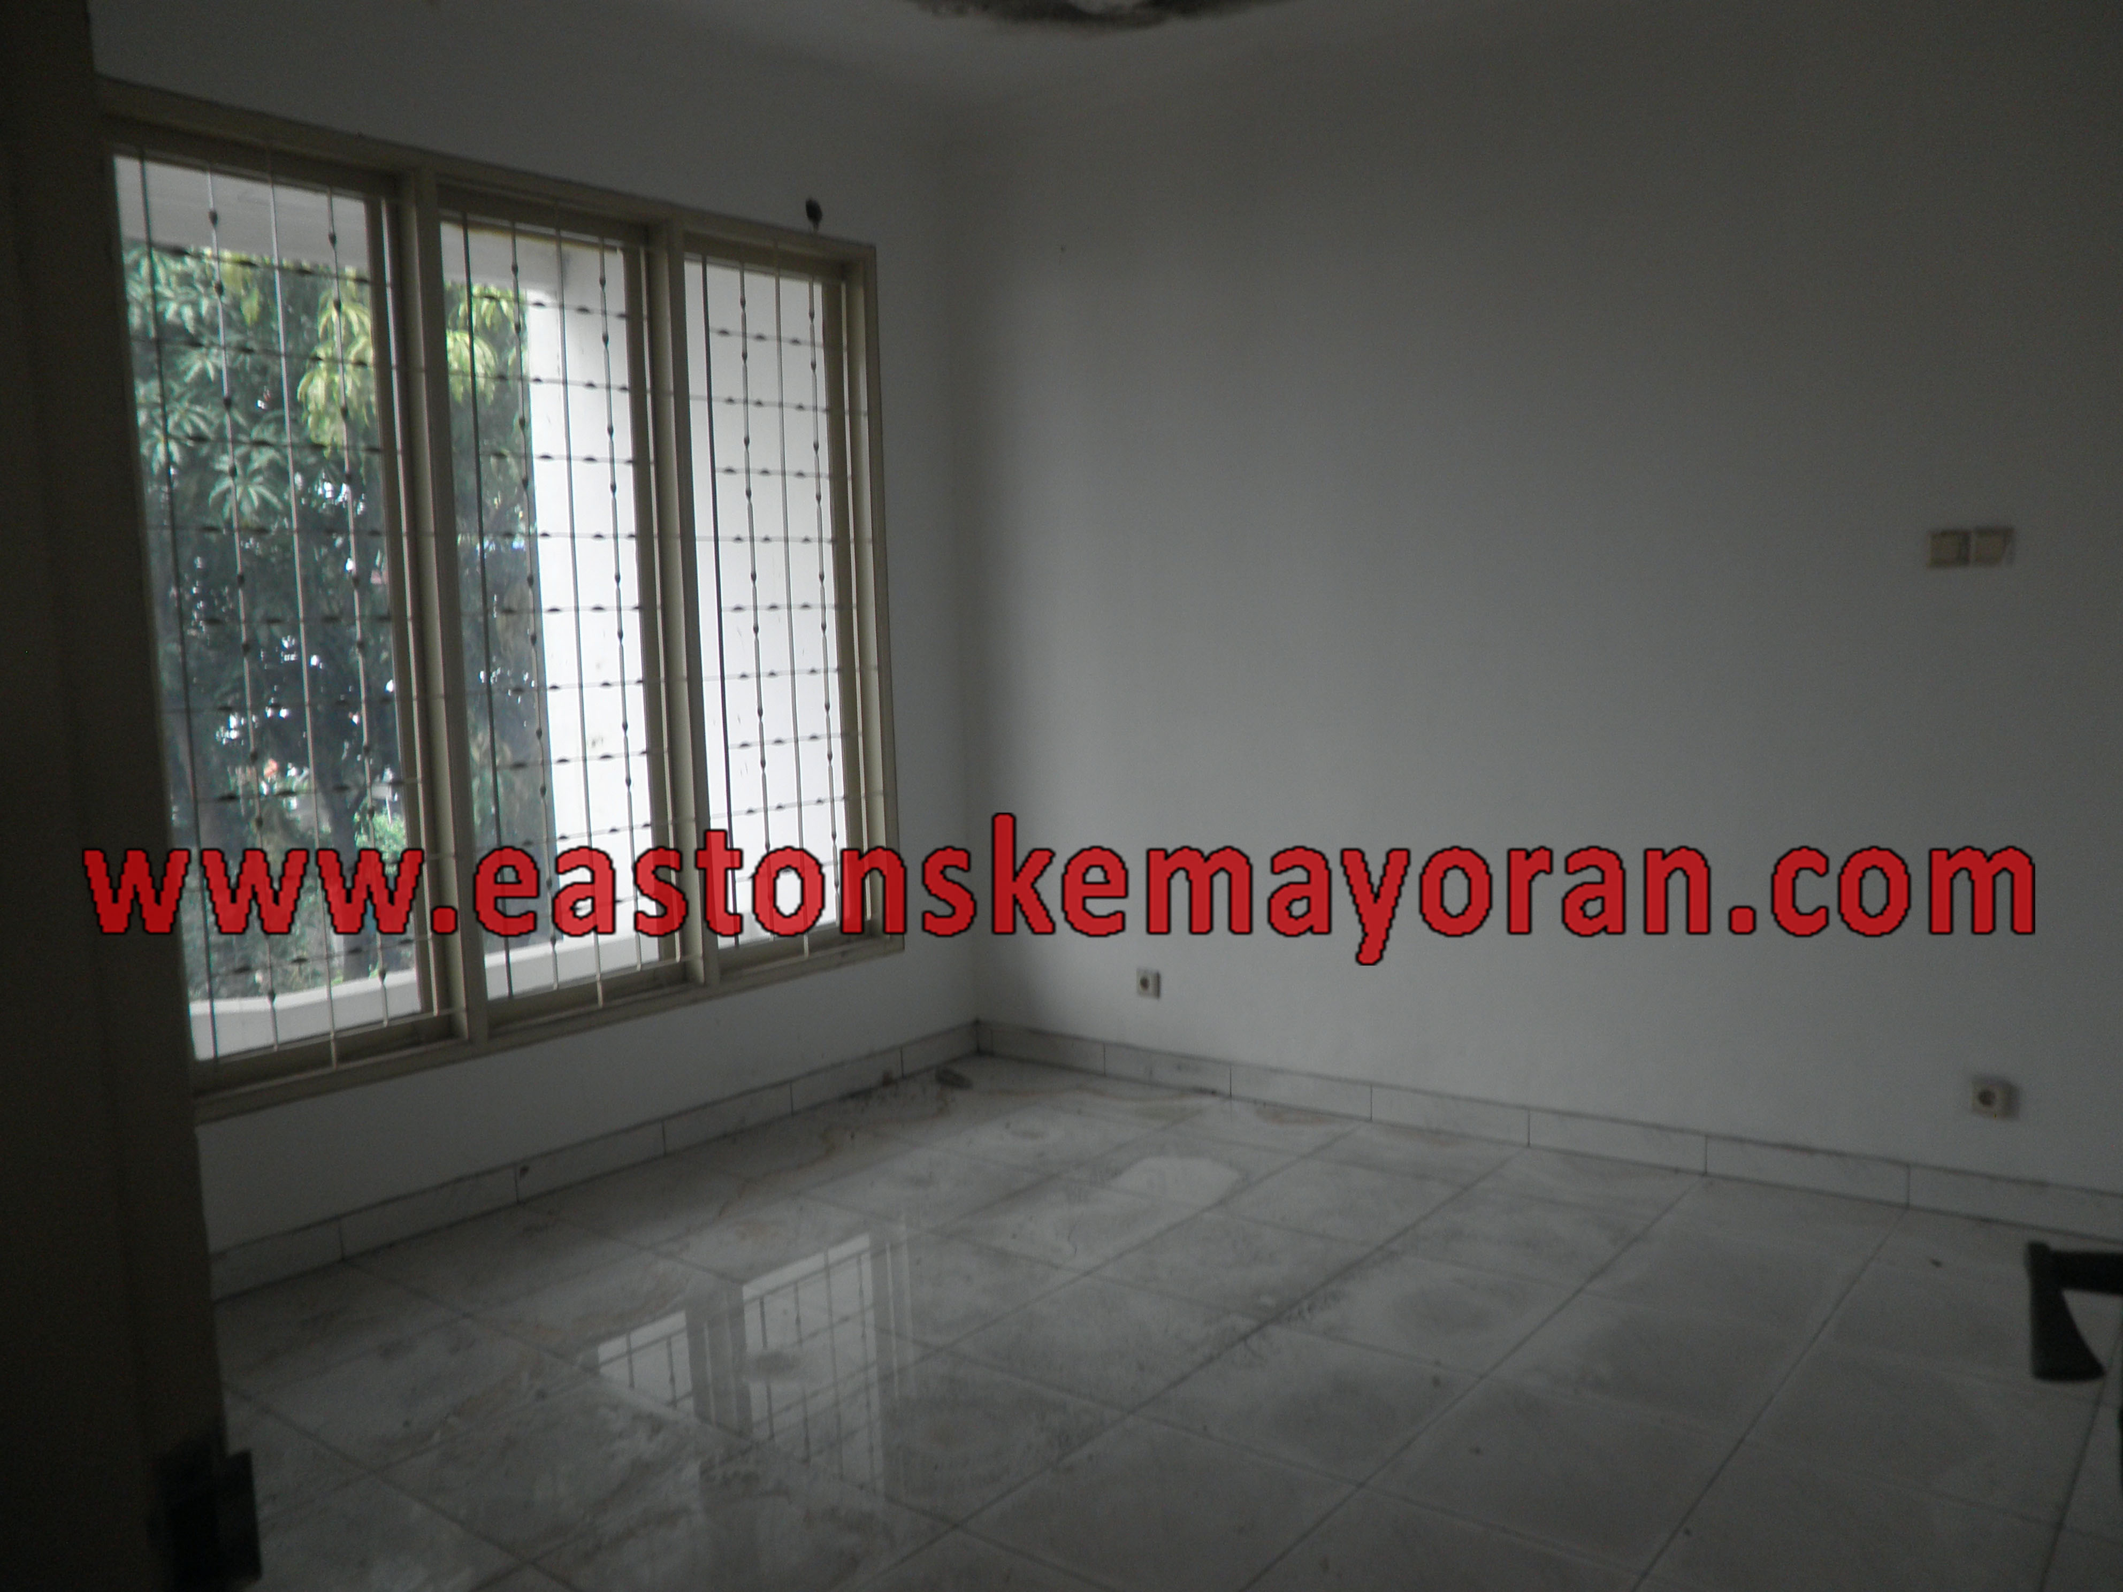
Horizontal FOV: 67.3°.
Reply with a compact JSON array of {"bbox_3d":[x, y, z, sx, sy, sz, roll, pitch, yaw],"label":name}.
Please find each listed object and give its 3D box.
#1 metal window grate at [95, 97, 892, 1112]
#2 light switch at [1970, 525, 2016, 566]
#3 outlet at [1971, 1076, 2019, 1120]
[{"bbox_3d":[-1.362,-0.505,4.463,0.120,2.290,2.400,2,7,39],"label":"metal window grate"},{"bbox_3d":[1.773,-0.475,3.037,0.075,0.075,0.018,2,7,39],"label":"light switch"},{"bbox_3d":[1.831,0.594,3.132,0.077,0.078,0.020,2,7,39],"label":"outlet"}]

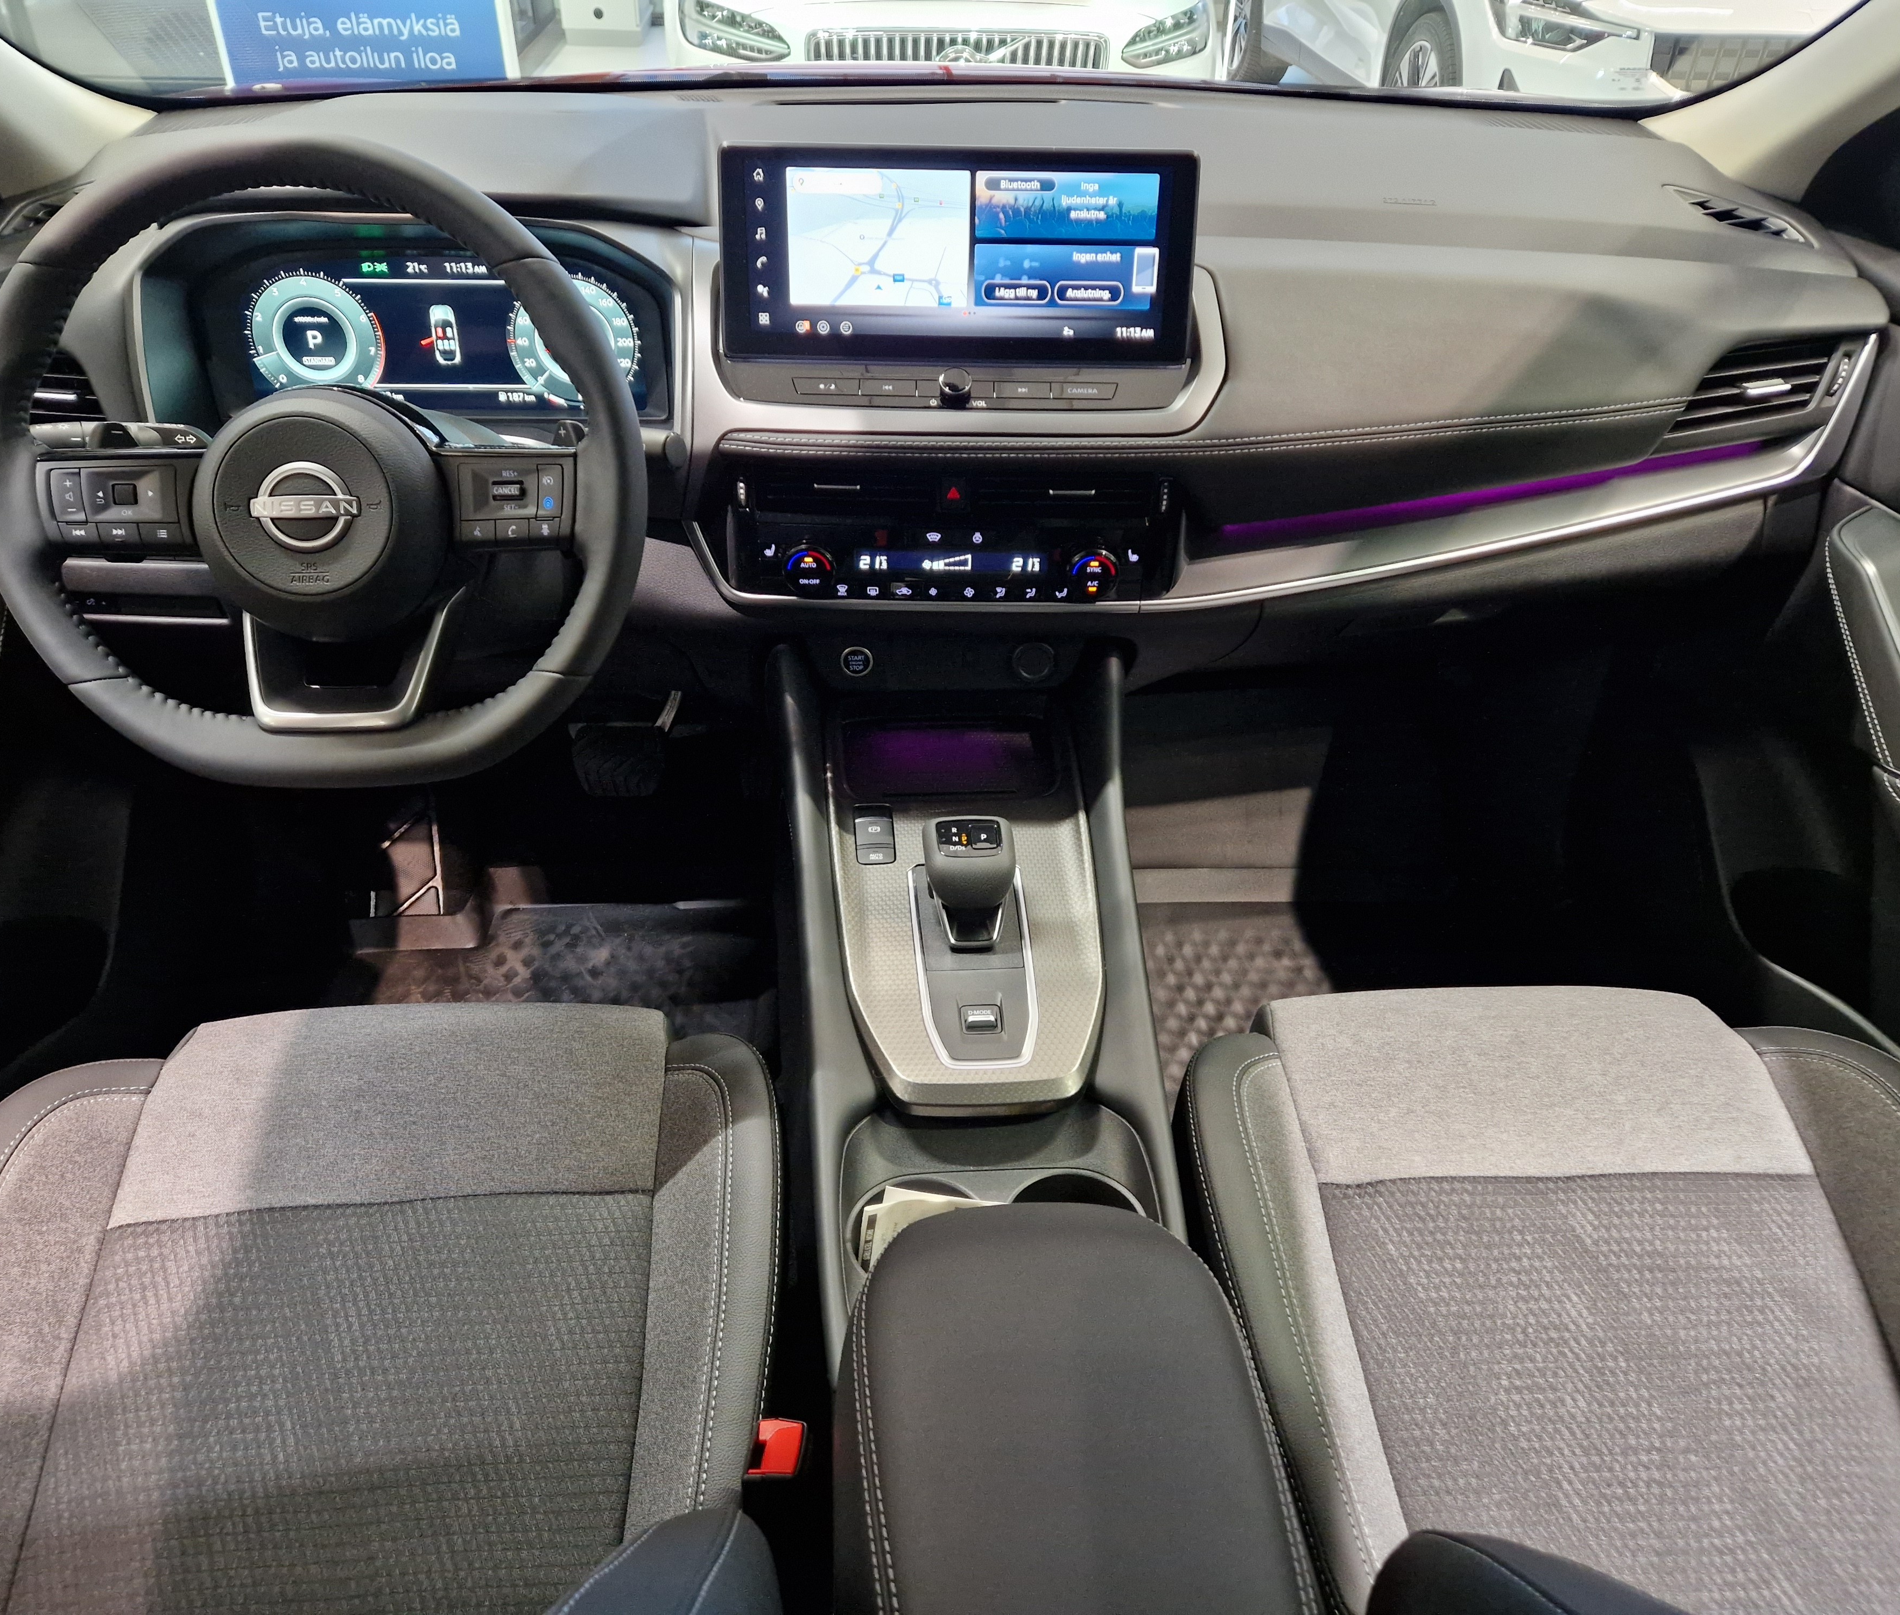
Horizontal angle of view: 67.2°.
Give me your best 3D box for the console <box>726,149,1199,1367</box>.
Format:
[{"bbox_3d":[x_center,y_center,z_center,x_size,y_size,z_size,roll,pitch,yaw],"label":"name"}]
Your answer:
[{"bbox_3d":[0.018,-0.033,0.902,0.330,0.600,0.710,-1,35,-3],"label":"console"}]

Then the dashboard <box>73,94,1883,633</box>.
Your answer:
[{"bbox_3d":[-0.006,-0.378,1.202,1.430,0.390,0.480,-1,35,-3],"label":"dashboard"}]

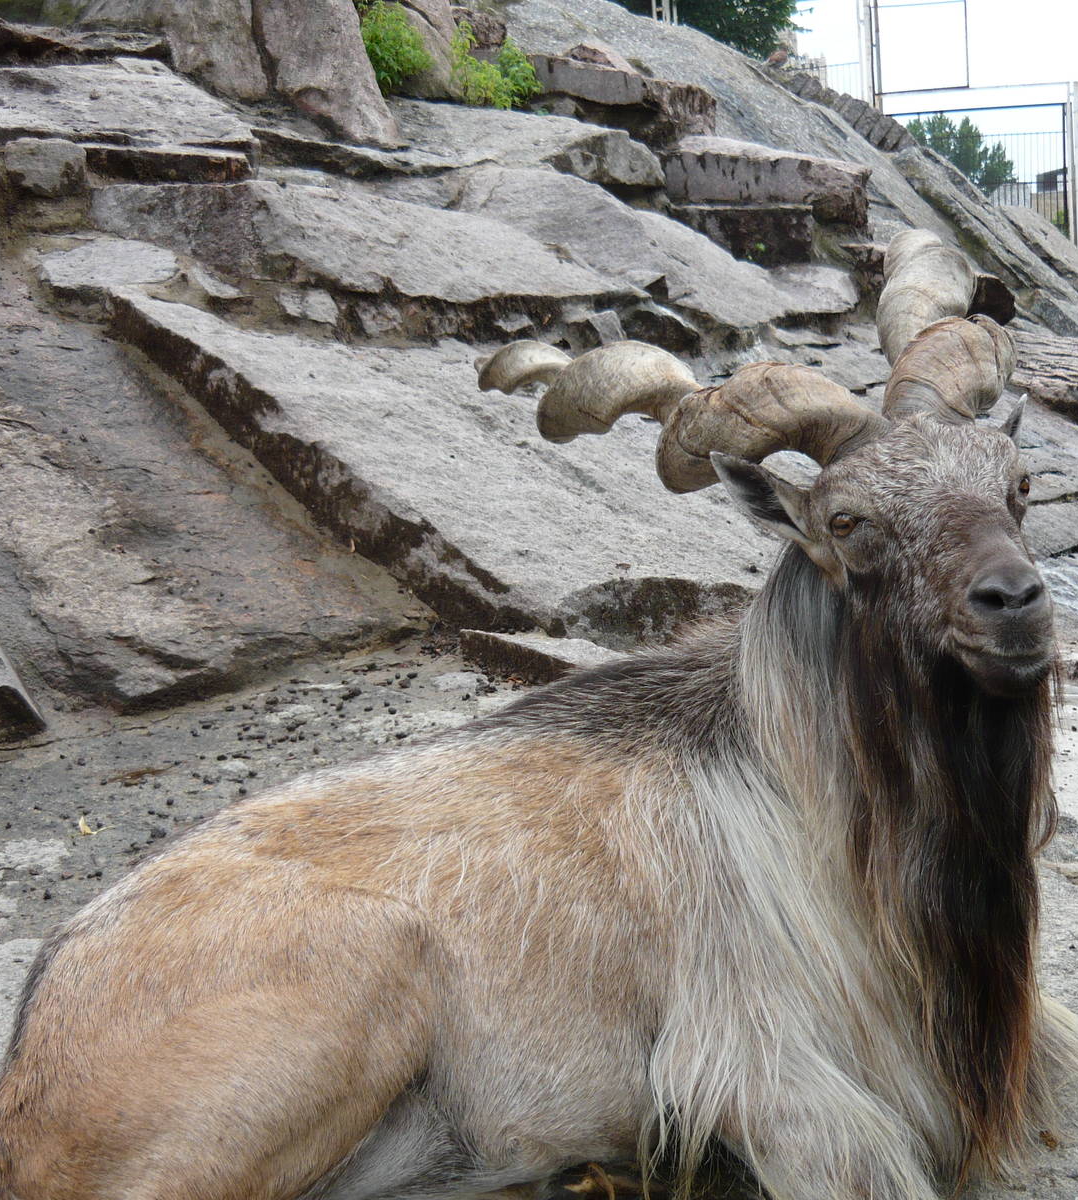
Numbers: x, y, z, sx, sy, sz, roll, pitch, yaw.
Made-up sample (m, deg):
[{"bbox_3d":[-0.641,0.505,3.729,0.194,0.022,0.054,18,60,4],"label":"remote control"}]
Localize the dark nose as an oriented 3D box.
[{"bbox_3d":[0.352,-0.009,1.150,0.053,0.037,0.036,-10,13,-7],"label":"dark nose"}]

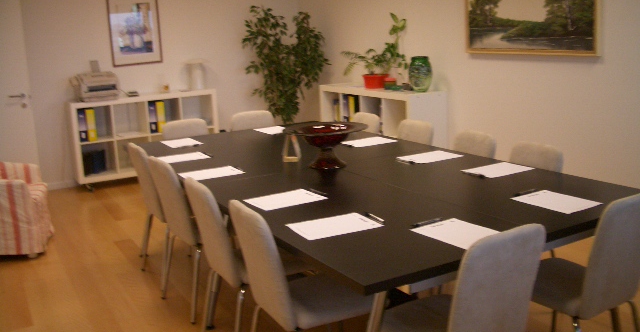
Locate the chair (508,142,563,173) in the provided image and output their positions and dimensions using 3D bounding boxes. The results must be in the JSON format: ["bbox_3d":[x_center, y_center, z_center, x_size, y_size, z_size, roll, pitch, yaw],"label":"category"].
[{"bbox_3d":[0.928,0.317,3.368,0.530,0.840,0.440,-9,14,-29],"label":"chair"}]

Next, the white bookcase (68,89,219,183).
[{"bbox_3d":[-1.831,-0.339,6.788,1.490,0.800,0.390,-10,14,-30],"label":"white bookcase"}]

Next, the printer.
[{"bbox_3d":[-2.236,-0.793,6.437,0.420,0.270,0.350,-10,14,-30],"label":"printer"}]

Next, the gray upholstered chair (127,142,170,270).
[{"bbox_3d":[-0.847,0.265,4.048,0.530,0.840,0.440,-9,14,-29],"label":"gray upholstered chair"}]

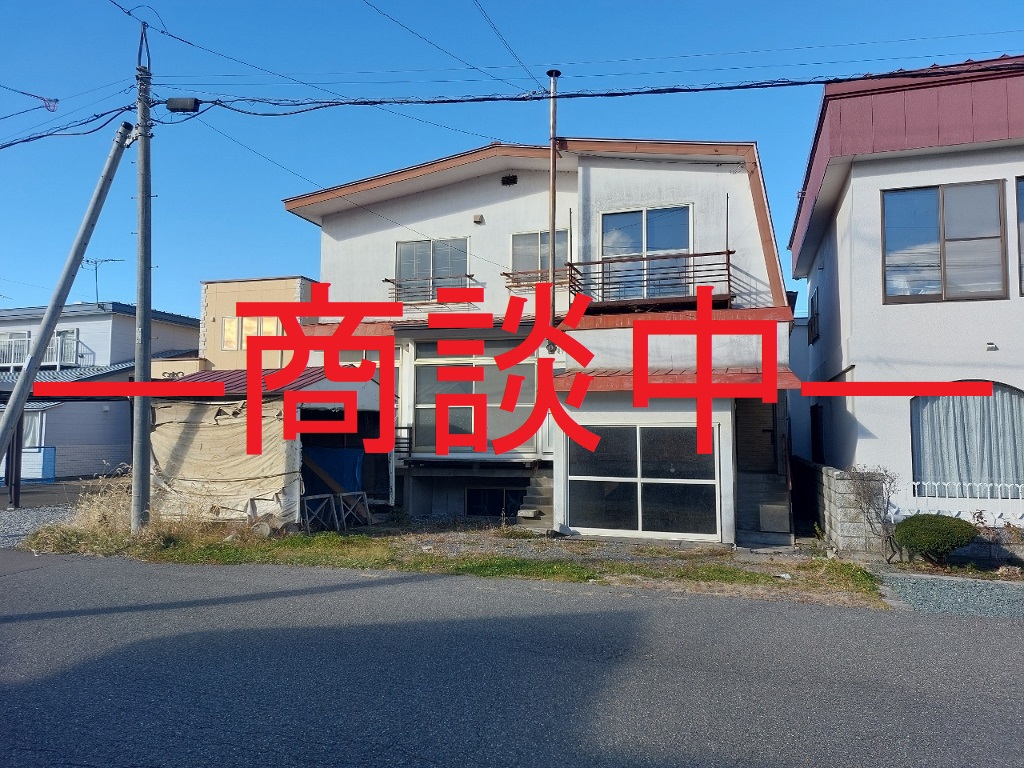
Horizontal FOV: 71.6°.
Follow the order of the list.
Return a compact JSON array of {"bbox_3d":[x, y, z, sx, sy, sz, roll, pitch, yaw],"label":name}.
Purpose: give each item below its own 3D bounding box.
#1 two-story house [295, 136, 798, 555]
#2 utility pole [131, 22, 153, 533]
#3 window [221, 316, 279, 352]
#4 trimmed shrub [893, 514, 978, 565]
[{"bbox_3d":[1.292,-0.663,16.479,9.150,6.900,8.800,-1,-2,16],"label":"two-story house"},{"bbox_3d":[-5.888,-1.718,11.335,0.310,8.130,0.310,-1,-2,16],"label":"utility pole"},{"bbox_3d":[-8.967,-1.694,24.300,2.150,1.180,0.120,-1,-2,15],"label":"window"},{"bbox_3d":[5.460,2.030,9.150,0.940,0.690,0.890,-1,-3,18],"label":"trimmed shrub"}]

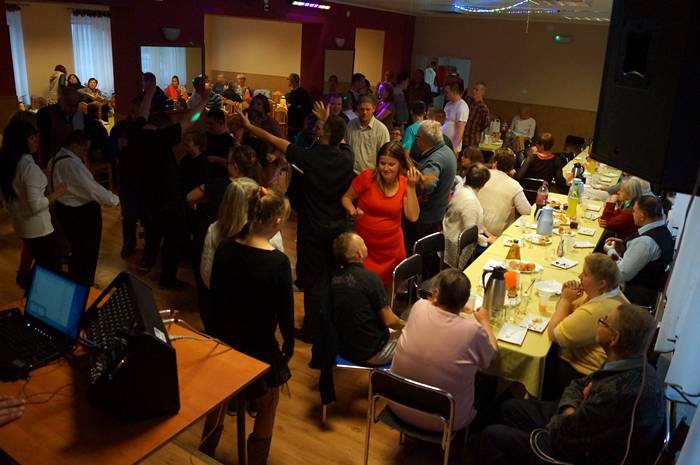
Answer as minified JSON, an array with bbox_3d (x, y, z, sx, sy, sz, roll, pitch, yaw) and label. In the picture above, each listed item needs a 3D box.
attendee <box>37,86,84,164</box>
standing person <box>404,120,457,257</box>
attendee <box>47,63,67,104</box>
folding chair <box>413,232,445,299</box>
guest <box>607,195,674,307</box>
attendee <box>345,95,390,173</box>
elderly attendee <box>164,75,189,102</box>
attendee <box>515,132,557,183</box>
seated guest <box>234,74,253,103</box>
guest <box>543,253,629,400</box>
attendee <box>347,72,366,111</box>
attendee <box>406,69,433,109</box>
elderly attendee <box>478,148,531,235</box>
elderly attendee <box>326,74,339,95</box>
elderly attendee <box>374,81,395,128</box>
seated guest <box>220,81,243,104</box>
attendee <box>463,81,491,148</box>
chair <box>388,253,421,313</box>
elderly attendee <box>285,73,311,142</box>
[{"bbox_3d":[-2.962,-0.722,5.695,0.550,1.654,0.400,-4,22,-19],"label":"attendee"},{"bbox_3d":[0.649,-0.157,4.696,0.500,1.690,0.500,10,22,17],"label":"standing person"},{"bbox_3d":[-5.929,-2.723,10.850,0.550,1.400,0.500,-2,22,-14],"label":"attendee"},{"bbox_3d":[0.918,0.481,4.636,0.520,0.820,0.460,15,24,29],"label":"folding chair"},{"bbox_3d":[2.498,0.287,4.686,0.740,1.300,0.520,15,24,29],"label":"guest"},{"bbox_3d":[0.145,-0.600,5.710,0.500,1.739,0.330,3,21,0],"label":"attendee"},{"bbox_3d":[-3.670,-2.588,11.039,0.500,1.250,0.600,-8,24,-28],"label":"elderly attendee"},{"bbox_3d":[2.518,-0.596,7.011,0.520,1.300,0.750,15,24,29],"label":"attendee"},{"bbox_3d":[-2.413,-2.837,11.843,0.500,1.270,0.600,-11,25,-32],"label":"seated guest"},{"bbox_3d":[1.566,0.751,3.366,0.720,1.270,0.520,15,24,29],"label":"guest"},{"bbox_3d":[0.093,-1.514,8.020,0.500,1.792,0.350,17,25,32],"label":"attendee"},{"bbox_3d":[1.413,-2.571,11.323,0.500,1.817,0.360,12,23,22],"label":"attendee"},{"bbox_3d":[1.485,-0.164,5.453,0.750,1.250,0.520,-11,25,-32],"label":"elderly attendee"},{"bbox_3d":[-0.437,-2.940,12.249,0.480,1.380,0.500,13,23,23],"label":"elderly attendee"},{"bbox_3d":[0.556,-1.661,8.910,0.480,1.747,0.360,-4,22,-17],"label":"elderly attendee"},{"bbox_3d":[-2.700,-2.783,12.042,0.480,1.280,0.750,3,21,0],"label":"seated guest"},{"bbox_3d":[2.154,-1.723,9.220,0.360,1.800,0.500,-10,24,-30],"label":"attendee"},{"bbox_3d":[0.625,0.675,4.086,0.520,0.820,0.460,15,24,29],"label":"chair"},{"bbox_3d":[-0.821,-1.494,7.910,0.350,1.738,0.500,-2,22,-14],"label":"elderly attendee"}]

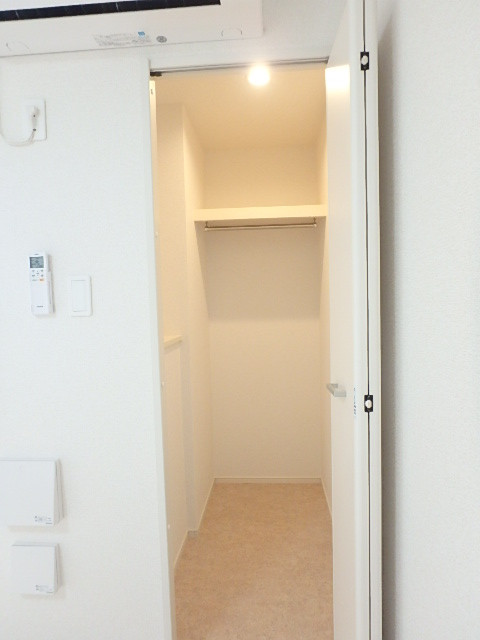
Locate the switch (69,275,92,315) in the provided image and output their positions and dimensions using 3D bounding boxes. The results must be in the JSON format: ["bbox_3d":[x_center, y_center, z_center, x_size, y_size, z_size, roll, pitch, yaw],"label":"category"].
[{"bbox_3d":[-0.468,-0.071,1.137,0.070,0.120,0.011,-1,4,4],"label":"switch"}]

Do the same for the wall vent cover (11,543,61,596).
[{"bbox_3d":[-0.630,0.761,1.190,0.140,0.140,0.034,-1,4,4],"label":"wall vent cover"}]

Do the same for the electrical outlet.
[{"bbox_3d":[-0.590,-0.574,1.113,0.071,0.120,0.013,-1,4,4],"label":"electrical outlet"}]

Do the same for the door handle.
[{"bbox_3d":[0.240,0.175,0.967,0.029,0.013,0.097,-2,4,2],"label":"door handle"}]

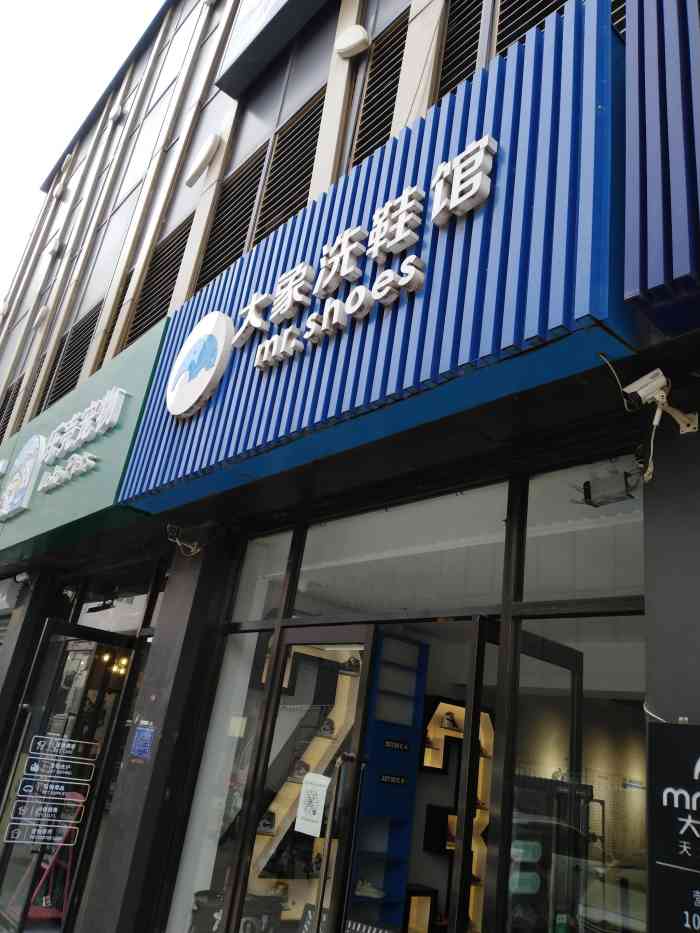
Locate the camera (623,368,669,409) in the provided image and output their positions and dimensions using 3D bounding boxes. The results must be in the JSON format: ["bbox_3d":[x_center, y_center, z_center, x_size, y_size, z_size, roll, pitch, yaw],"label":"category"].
[{"bbox_3d":[1.150,-0.302,2.730,0.163,0.074,0.071,-30,-33,10],"label":"camera"}]

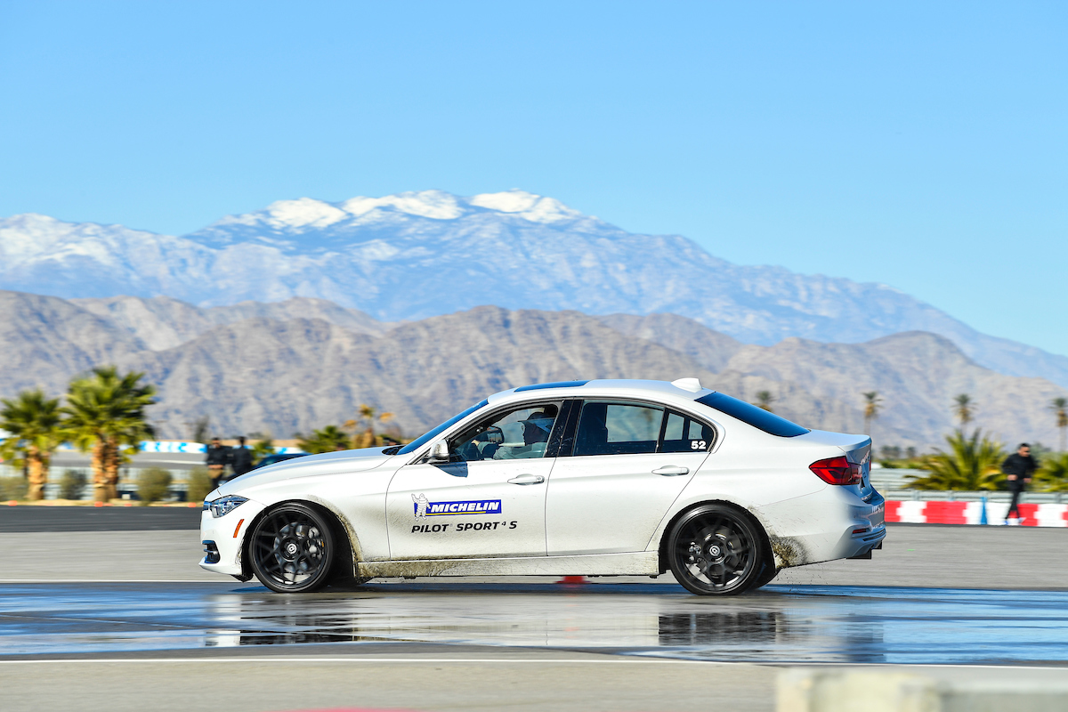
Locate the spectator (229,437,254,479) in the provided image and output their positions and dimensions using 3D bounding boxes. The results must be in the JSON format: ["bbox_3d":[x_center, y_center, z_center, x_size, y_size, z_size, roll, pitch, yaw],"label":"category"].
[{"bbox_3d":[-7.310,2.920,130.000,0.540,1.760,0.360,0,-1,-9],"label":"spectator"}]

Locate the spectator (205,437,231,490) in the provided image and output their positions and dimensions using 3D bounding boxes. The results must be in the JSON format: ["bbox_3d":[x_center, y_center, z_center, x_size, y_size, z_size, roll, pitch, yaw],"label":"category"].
[{"bbox_3d":[-7.945,2.942,130.000,0.520,1.750,0.360,0,-1,-6],"label":"spectator"}]

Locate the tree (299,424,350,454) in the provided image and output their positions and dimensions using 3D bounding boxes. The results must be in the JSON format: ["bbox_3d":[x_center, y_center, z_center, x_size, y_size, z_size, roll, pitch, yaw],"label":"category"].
[{"bbox_3d":[-6.487,3.305,160.000,1.800,2.450,1.800,0,-1,0],"label":"tree"}]

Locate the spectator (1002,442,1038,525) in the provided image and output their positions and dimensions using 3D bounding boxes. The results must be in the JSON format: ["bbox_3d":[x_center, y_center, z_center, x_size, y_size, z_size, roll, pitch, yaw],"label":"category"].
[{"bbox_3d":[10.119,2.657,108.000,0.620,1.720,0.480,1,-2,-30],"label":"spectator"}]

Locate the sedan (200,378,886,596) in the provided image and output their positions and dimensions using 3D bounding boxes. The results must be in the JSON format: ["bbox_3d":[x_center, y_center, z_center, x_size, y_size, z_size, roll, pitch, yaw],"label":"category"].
[{"bbox_3d":[0.050,0.872,35.000,4.640,1.430,1.830,0,-1,8],"label":"sedan"}]

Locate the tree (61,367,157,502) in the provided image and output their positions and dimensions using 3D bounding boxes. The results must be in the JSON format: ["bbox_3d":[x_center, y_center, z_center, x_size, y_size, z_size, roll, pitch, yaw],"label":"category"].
[{"bbox_3d":[-12.116,2.258,148.000,2.750,3.900,2.700,0,-1,0],"label":"tree"}]

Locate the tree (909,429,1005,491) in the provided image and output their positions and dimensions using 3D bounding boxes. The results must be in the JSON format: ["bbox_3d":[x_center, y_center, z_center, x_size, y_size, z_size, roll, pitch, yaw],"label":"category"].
[{"bbox_3d":[10.331,2.863,127.000,2.500,2.150,2.400,0,-1,0],"label":"tree"}]

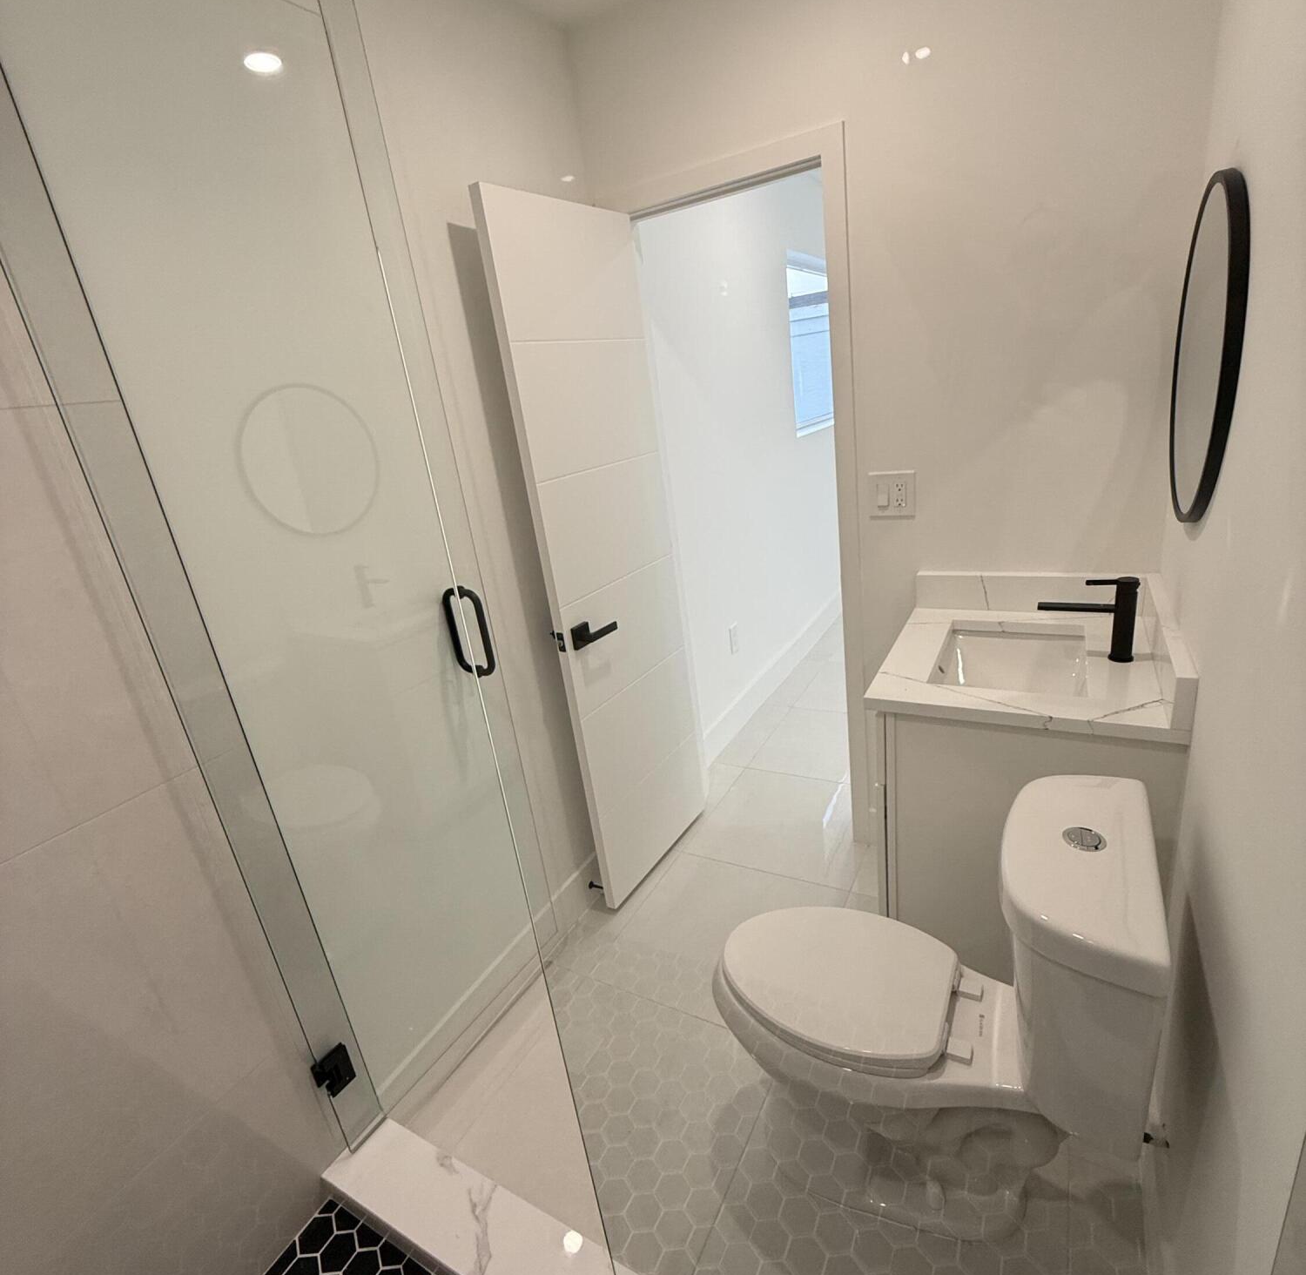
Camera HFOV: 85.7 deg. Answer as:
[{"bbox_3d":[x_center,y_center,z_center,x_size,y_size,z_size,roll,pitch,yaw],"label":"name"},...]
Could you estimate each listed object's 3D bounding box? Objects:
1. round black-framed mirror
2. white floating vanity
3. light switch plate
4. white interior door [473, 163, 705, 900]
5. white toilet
[{"bbox_3d":[1.025,-0.520,1.317,0.027,0.605,0.605,4,23,30],"label":"round black-framed mirror"},{"bbox_3d":[0.912,0.356,1.777,0.576,0.903,0.598,4,23,30],"label":"white floating vanity"},{"bbox_3d":[0.662,-0.394,1.950,0.125,0.126,0.010,4,23,30],"label":"light switch plate"},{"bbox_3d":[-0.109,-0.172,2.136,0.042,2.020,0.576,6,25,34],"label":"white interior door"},{"bbox_3d":[0.487,0.691,1.383,0.751,0.805,0.425,4,23,30],"label":"white toilet"}]

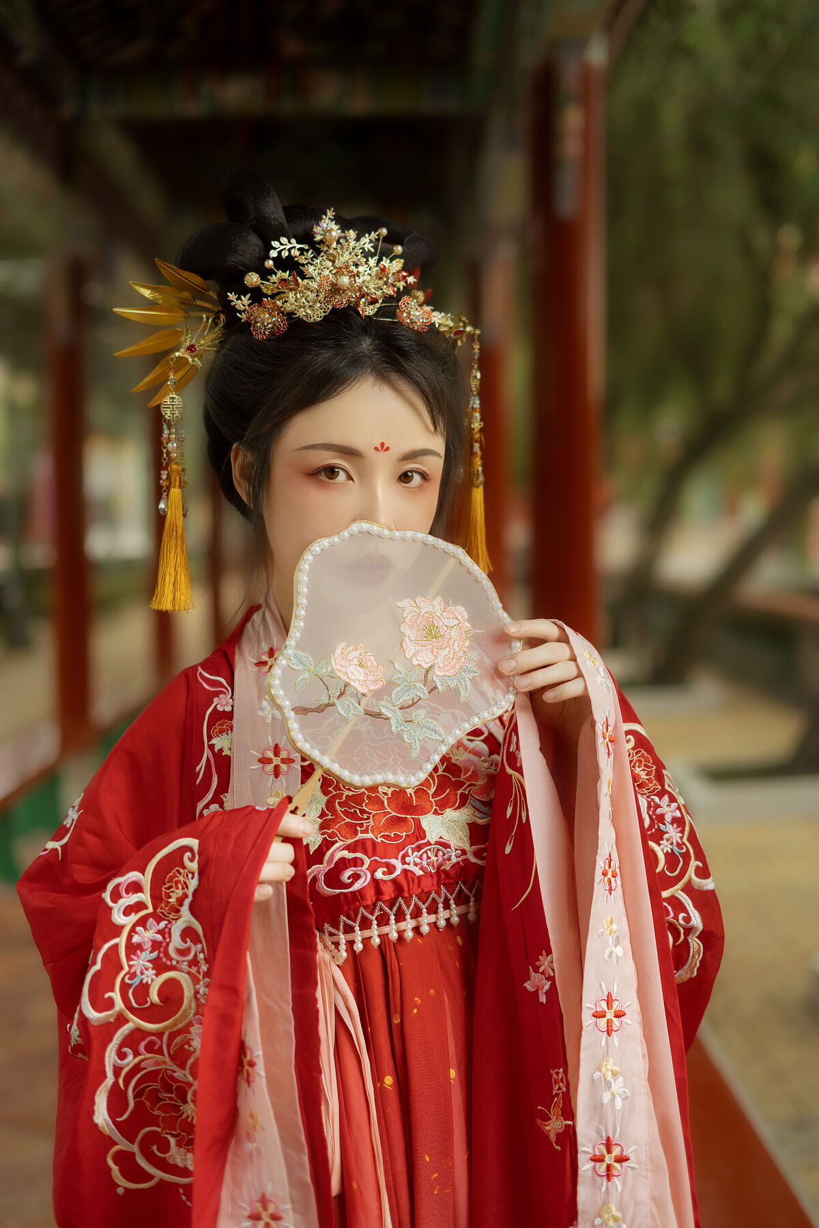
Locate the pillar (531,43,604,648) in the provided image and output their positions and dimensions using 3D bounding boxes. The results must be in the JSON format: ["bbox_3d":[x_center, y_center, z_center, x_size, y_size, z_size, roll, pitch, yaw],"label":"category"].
[{"bbox_3d":[0.452,-0.341,4.875,0.195,2.540,0.195,0,3,-1],"label":"pillar"}]

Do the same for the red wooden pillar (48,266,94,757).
[{"bbox_3d":[-1.668,-0.532,8.395,0.195,2.460,0.195,0,3,-1],"label":"red wooden pillar"}]

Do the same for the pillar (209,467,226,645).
[{"bbox_3d":[-1.726,-0.877,15.295,0.185,2.480,0.185,0,3,-1],"label":"pillar"}]

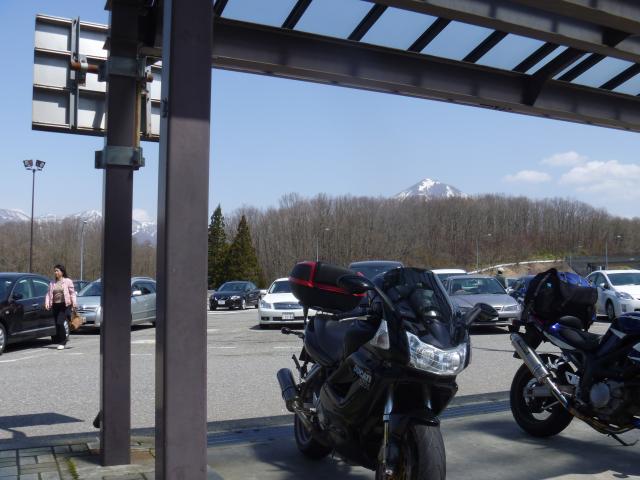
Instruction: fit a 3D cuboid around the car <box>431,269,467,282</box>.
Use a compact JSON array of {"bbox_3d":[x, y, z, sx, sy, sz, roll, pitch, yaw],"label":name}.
[{"bbox_3d":[5.037,2.031,24.922,1.700,1.820,4.400,0,-4,2],"label":"car"}]

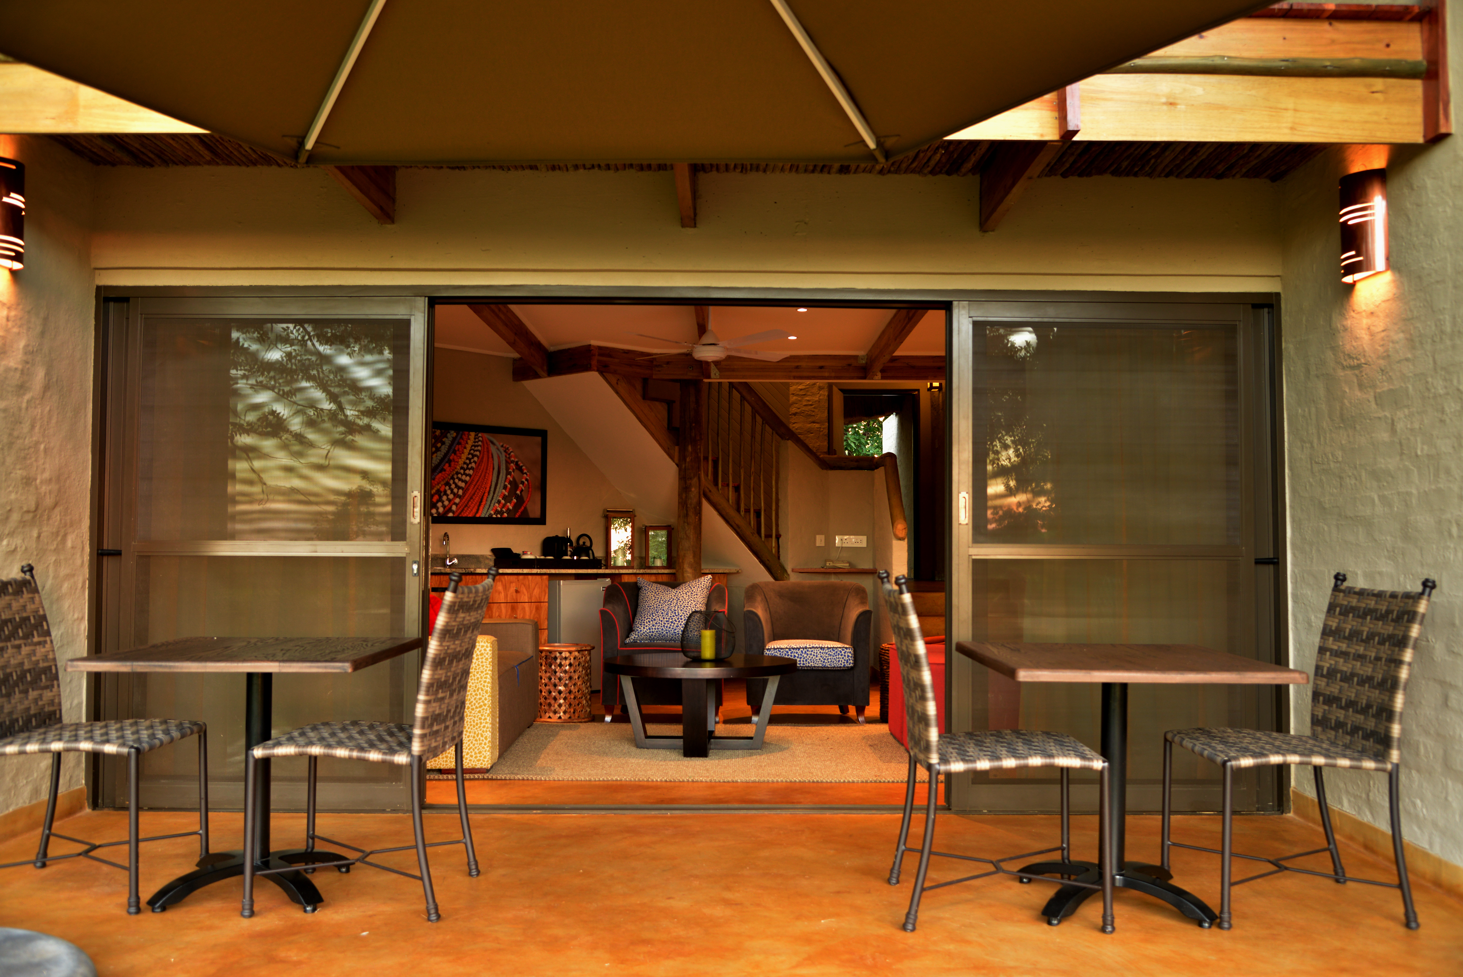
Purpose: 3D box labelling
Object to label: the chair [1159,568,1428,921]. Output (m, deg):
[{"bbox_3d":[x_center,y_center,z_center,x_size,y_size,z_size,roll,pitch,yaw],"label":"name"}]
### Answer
[{"bbox_3d":[1.714,0.766,3.873,0.620,1.000,0.530,0,-2,0],"label":"chair"}]

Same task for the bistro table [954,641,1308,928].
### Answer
[{"bbox_3d":[1.183,0.892,3.875,0.800,0.745,0.820,0,-2,0],"label":"bistro table"}]

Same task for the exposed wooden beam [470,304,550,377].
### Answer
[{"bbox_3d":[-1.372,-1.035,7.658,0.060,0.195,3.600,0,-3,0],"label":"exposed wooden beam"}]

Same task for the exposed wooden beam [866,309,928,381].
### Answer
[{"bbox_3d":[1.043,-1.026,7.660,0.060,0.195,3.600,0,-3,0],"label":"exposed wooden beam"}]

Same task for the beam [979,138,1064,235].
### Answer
[{"bbox_3d":[1.041,-1.190,4.593,0.052,0.235,1.100,0,-3,0],"label":"beam"}]

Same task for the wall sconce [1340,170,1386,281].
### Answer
[{"bbox_3d":[2.233,-0.925,4.503,0.115,0.365,0.220,0,-3,0],"label":"wall sconce"}]

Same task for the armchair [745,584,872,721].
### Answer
[{"bbox_3d":[0.475,1.025,8.020,0.790,0.840,0.760,0,-3,0],"label":"armchair"}]

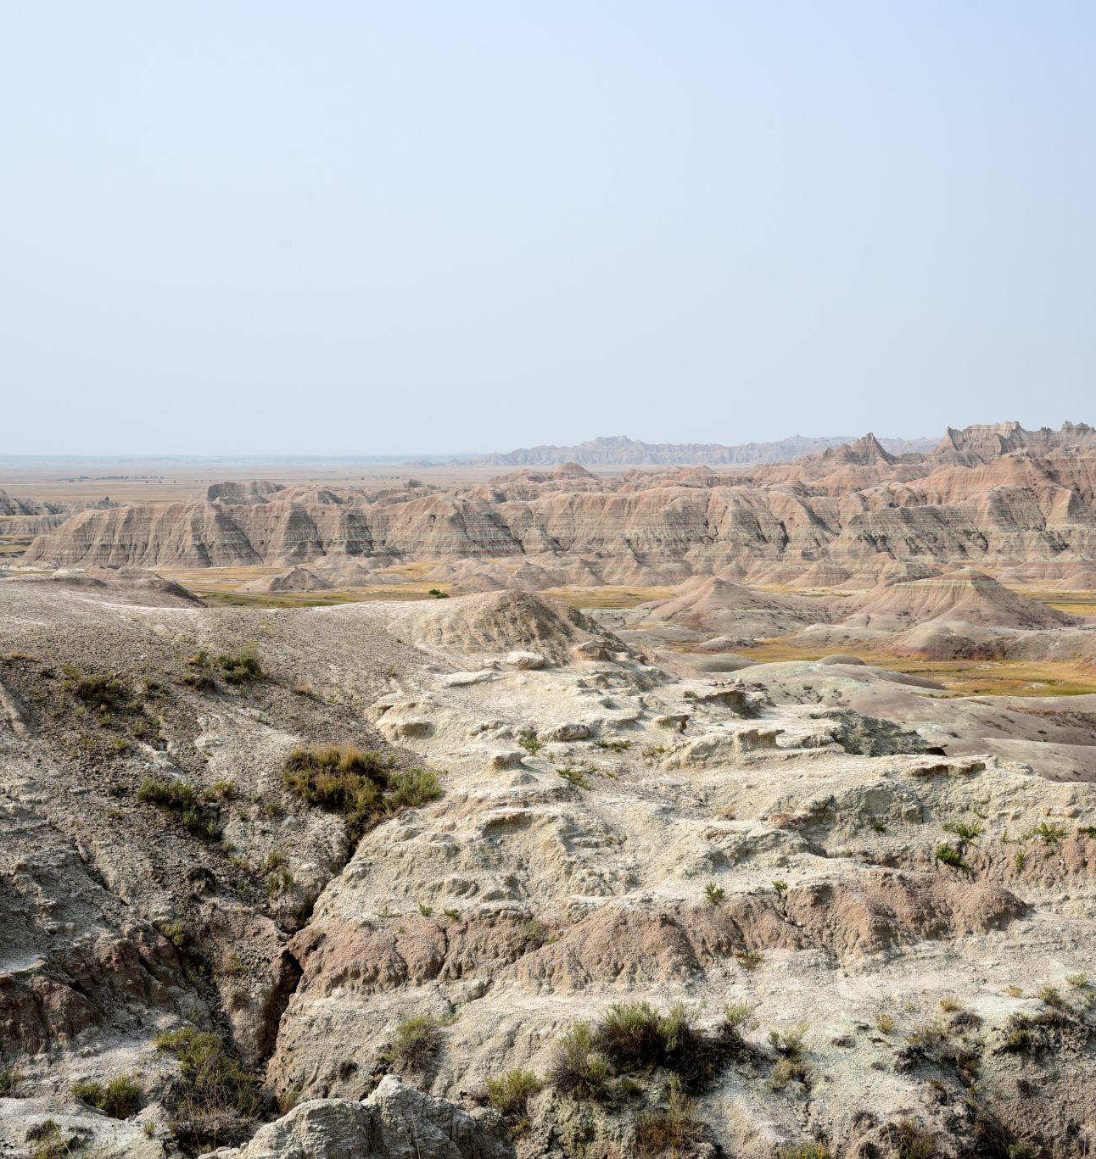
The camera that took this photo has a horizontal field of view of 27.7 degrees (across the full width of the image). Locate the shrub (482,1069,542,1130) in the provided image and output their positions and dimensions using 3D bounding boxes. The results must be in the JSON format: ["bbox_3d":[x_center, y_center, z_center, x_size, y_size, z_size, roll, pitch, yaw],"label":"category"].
[{"bbox_3d":[-0.310,4.560,19.500,0.513,0.483,0.436,0,3,0],"label":"shrub"}]

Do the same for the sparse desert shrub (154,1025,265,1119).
[{"bbox_3d":[-3.203,4.661,21.000,1.053,0.746,0.895,0,3,0],"label":"sparse desert shrub"}]

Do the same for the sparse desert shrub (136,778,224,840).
[{"bbox_3d":[-4.473,2.798,27.000,1.073,0.660,0.850,0,3,0],"label":"sparse desert shrub"}]

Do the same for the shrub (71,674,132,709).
[{"bbox_3d":[-8.460,2.131,42.000,1.130,0.626,0.960,0,3,0],"label":"shrub"}]

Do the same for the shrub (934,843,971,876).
[{"bbox_3d":[4.463,3.086,24.500,0.404,0.350,0.360,0,3,0],"label":"shrub"}]

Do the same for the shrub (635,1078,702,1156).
[{"bbox_3d":[1.001,4.485,18.500,0.565,0.584,0.481,0,3,0],"label":"shrub"}]

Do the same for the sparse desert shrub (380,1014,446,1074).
[{"bbox_3d":[-1.216,4.188,20.000,0.587,0.480,0.520,0,3,0],"label":"sparse desert shrub"}]

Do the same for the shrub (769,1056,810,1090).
[{"bbox_3d":[2.176,4.445,20.000,0.379,0.267,0.322,0,3,0],"label":"shrub"}]

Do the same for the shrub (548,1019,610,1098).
[{"bbox_3d":[0.265,4.177,19.300,0.519,0.600,0.500,0,3,0],"label":"shrub"}]

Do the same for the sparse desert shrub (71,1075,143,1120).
[{"bbox_3d":[-3.961,4.659,20.000,0.648,0.309,0.551,0,3,0],"label":"sparse desert shrub"}]

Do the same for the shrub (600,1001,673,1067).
[{"bbox_3d":[0.795,4.096,20.000,0.648,0.540,0.580,0,3,0],"label":"shrub"}]

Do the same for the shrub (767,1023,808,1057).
[{"bbox_3d":[2.227,4.297,20.700,0.367,0.257,0.312,0,3,0],"label":"shrub"}]

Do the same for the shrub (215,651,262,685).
[{"bbox_3d":[-5.006,1.431,36.000,0.792,0.500,0.700,0,3,0],"label":"shrub"}]

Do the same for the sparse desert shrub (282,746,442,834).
[{"bbox_3d":[-2.353,2.653,28.000,2.020,0.970,1.300,0,3,0],"label":"sparse desert shrub"}]

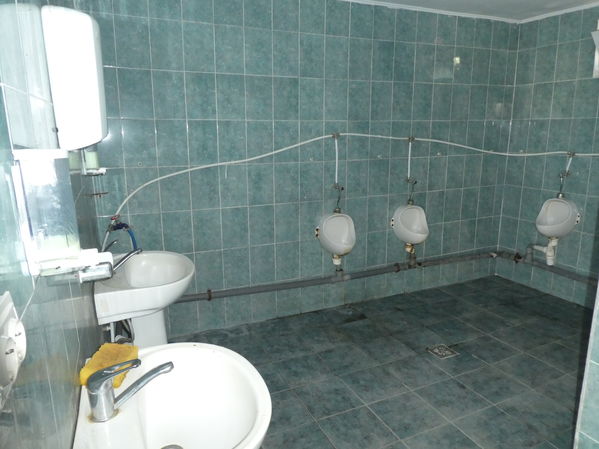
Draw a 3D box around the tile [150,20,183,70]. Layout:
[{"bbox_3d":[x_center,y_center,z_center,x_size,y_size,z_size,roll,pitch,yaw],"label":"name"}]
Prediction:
[{"bbox_3d":[-0.835,-1.116,2.600,0.200,0.300,0.010,-6,13,-22],"label":"tile"}]

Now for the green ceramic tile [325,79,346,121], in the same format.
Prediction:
[{"bbox_3d":[0.276,-0.930,3.111,0.200,0.300,0.010,-6,13,-22],"label":"green ceramic tile"}]

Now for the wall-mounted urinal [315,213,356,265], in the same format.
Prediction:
[{"bbox_3d":[0.331,0.114,3.184,0.330,0.375,0.265,-6,14,-23],"label":"wall-mounted urinal"}]

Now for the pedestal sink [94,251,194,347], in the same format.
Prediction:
[{"bbox_3d":[-0.749,0.600,2.114,0.450,0.780,0.570,-6,14,-22],"label":"pedestal sink"}]

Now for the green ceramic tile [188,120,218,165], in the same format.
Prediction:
[{"bbox_3d":[-0.644,-0.549,2.803,0.200,0.300,0.010,-6,13,-22],"label":"green ceramic tile"}]

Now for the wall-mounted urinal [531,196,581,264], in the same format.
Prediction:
[{"bbox_3d":[2.048,0.056,3.402,0.270,0.540,0.280,-5,13,-19],"label":"wall-mounted urinal"}]

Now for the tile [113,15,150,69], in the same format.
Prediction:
[{"bbox_3d":[-1.018,-1.101,2.523,0.200,0.300,0.010,-6,14,-23],"label":"tile"}]

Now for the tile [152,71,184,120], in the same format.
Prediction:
[{"bbox_3d":[-0.832,-0.824,2.664,0.200,0.300,0.010,-6,13,-22],"label":"tile"}]

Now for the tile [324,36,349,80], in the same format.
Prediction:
[{"bbox_3d":[0.274,-1.220,3.036,0.198,0.297,0.010,-6,14,-22],"label":"tile"}]

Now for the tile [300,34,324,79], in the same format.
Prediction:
[{"bbox_3d":[0.091,-1.207,2.981,0.200,0.300,0.010,-6,13,-22],"label":"tile"}]

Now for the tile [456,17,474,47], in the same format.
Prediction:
[{"bbox_3d":[1.377,-1.590,3.443,0.200,0.228,0.010,-6,13,-22],"label":"tile"}]

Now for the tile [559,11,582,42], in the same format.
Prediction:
[{"bbox_3d":[2.158,-1.567,3.305,0.010,0.220,0.200,-6,14,-22],"label":"tile"}]

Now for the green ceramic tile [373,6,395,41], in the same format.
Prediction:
[{"bbox_3d":[0.641,-1.515,3.129,0.198,0.230,0.010,-6,14,-22],"label":"green ceramic tile"}]

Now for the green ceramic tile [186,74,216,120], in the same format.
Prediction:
[{"bbox_3d":[-0.648,-0.842,2.743,0.200,0.300,0.010,-6,14,-23],"label":"green ceramic tile"}]

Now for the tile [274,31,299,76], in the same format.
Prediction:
[{"bbox_3d":[-0.095,-1.187,2.895,0.200,0.300,0.010,-6,13,-22],"label":"tile"}]

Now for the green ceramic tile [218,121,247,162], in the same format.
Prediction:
[{"bbox_3d":[-0.457,-0.556,2.843,0.198,0.295,0.010,-6,14,-23],"label":"green ceramic tile"}]

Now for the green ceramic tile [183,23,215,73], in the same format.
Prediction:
[{"bbox_3d":[-0.649,-1.136,2.679,0.200,0.300,0.010,-6,14,-23],"label":"green ceramic tile"}]

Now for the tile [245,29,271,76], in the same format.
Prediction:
[{"bbox_3d":[-0.279,-1.154,2.791,0.198,0.295,0.010,-6,14,-23],"label":"tile"}]

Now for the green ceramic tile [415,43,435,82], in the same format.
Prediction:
[{"bbox_3d":[1.011,-1.295,3.348,0.200,0.300,0.010,-6,13,-22],"label":"green ceramic tile"}]

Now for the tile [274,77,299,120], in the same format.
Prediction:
[{"bbox_3d":[-0.093,-0.894,2.960,0.200,0.300,0.010,-6,13,-22],"label":"tile"}]

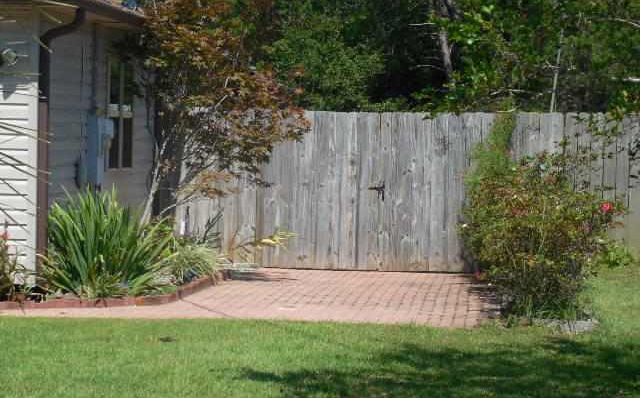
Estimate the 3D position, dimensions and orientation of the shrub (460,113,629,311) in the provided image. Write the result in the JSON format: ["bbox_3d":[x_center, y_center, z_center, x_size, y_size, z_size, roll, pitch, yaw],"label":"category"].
[{"bbox_3d":[2.030,0.160,20.000,1.450,1.750,1.400,1,2,4],"label":"shrub"}]

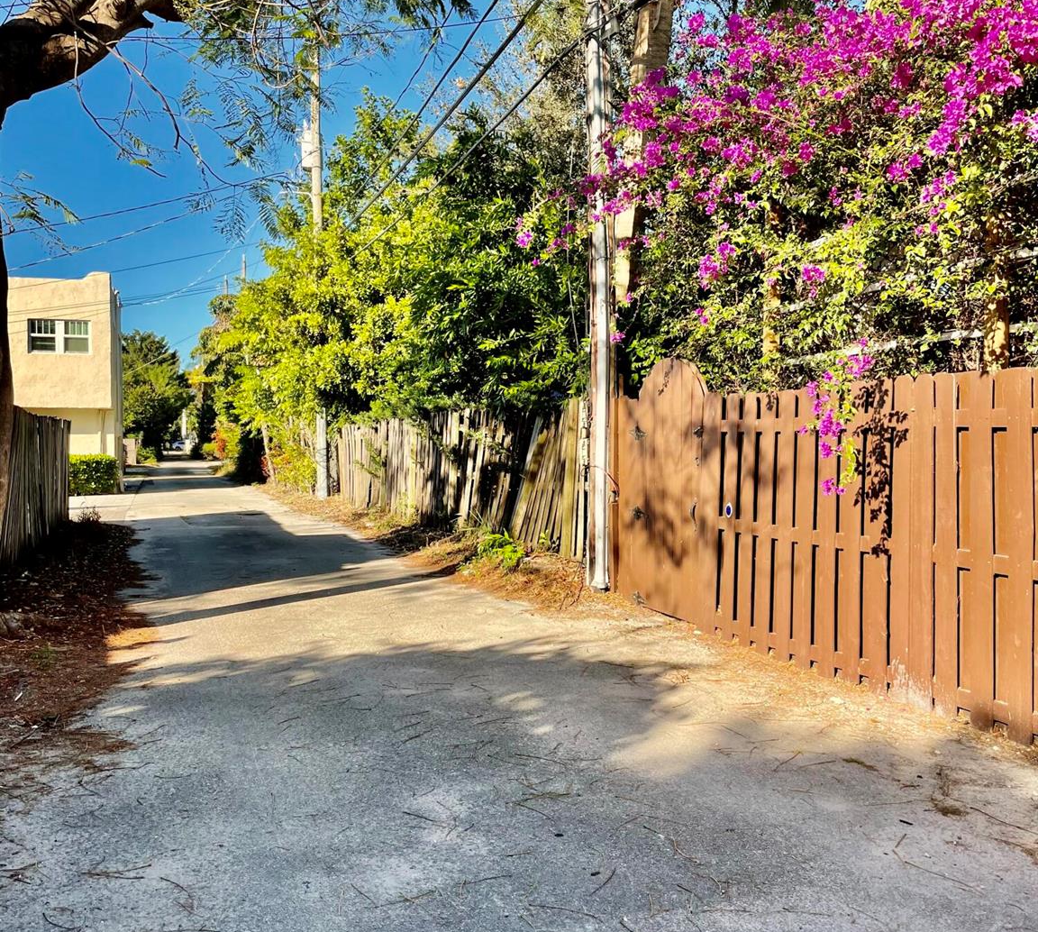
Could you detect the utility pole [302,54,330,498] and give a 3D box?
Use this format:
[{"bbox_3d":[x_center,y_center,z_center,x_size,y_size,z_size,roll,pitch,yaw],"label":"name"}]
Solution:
[{"bbox_3d":[-5.203,-4.805,26.406,0.520,11.250,0.360,-1,2,-18],"label":"utility pole"}]

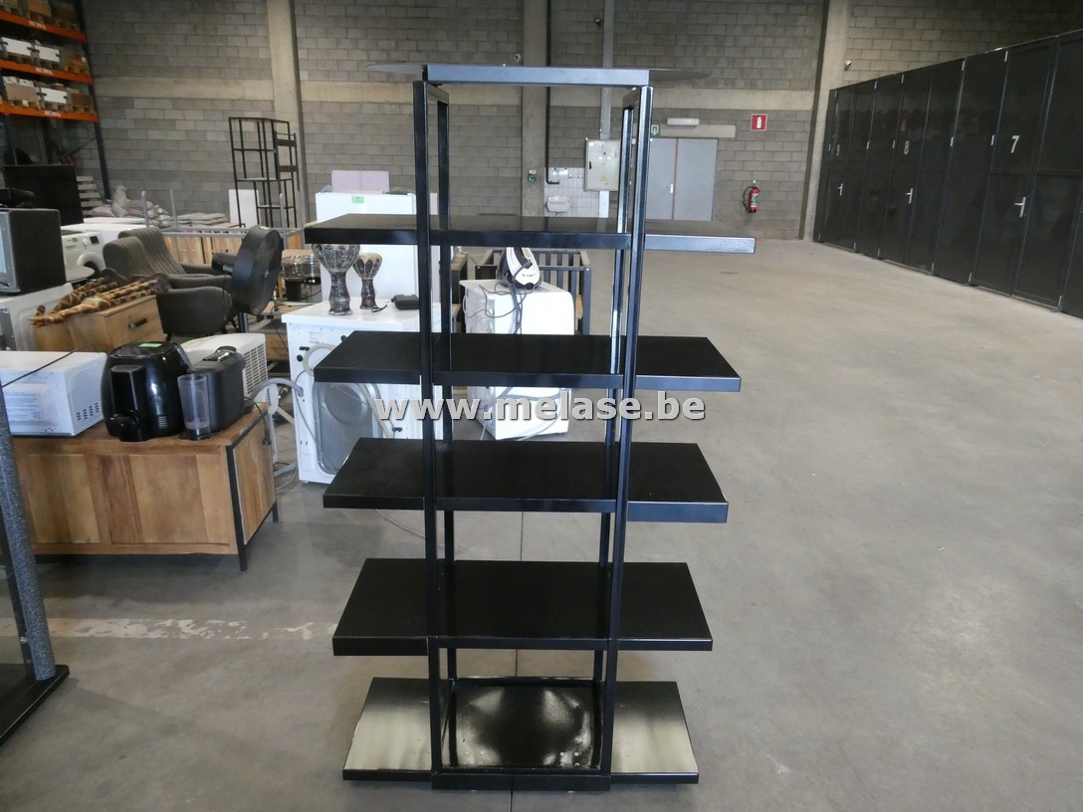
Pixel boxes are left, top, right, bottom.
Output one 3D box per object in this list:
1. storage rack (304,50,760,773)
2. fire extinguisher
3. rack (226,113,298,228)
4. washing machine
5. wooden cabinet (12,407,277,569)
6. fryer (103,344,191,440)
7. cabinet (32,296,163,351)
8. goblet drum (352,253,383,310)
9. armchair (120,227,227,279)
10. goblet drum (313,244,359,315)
[{"bbox_3d":[-0.033,0.128,1.849,0.911,1.727,0.372,1,18,0],"label":"storage rack"},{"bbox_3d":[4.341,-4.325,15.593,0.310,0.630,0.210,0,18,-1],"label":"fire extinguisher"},{"bbox_3d":[-3.401,-2.476,9.309,0.380,2.000,0.890,0,18,-2],"label":"rack"},{"bbox_3d":[-0.869,-0.073,3.829,0.600,0.850,0.540,5,18,11],"label":"washing machine"},{"bbox_3d":[-1.867,0.330,3.147,1.360,0.550,0.450,0,18,-1],"label":"wooden cabinet"},{"bbox_3d":[-1.547,-0.075,2.981,0.290,0.330,0.370,2,18,4],"label":"fryer"},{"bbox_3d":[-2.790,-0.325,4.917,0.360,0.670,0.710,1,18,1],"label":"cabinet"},{"bbox_3d":[-0.894,-0.640,3.854,0.155,0.270,0.155,0,18,-1],"label":"goblet drum"},{"bbox_3d":[-3.303,-1.227,7.194,0.960,0.950,0.760,2,18,4],"label":"armchair"},{"bbox_3d":[-1.008,-0.649,3.703,0.237,0.380,0.237,0,18,-1],"label":"goblet drum"}]

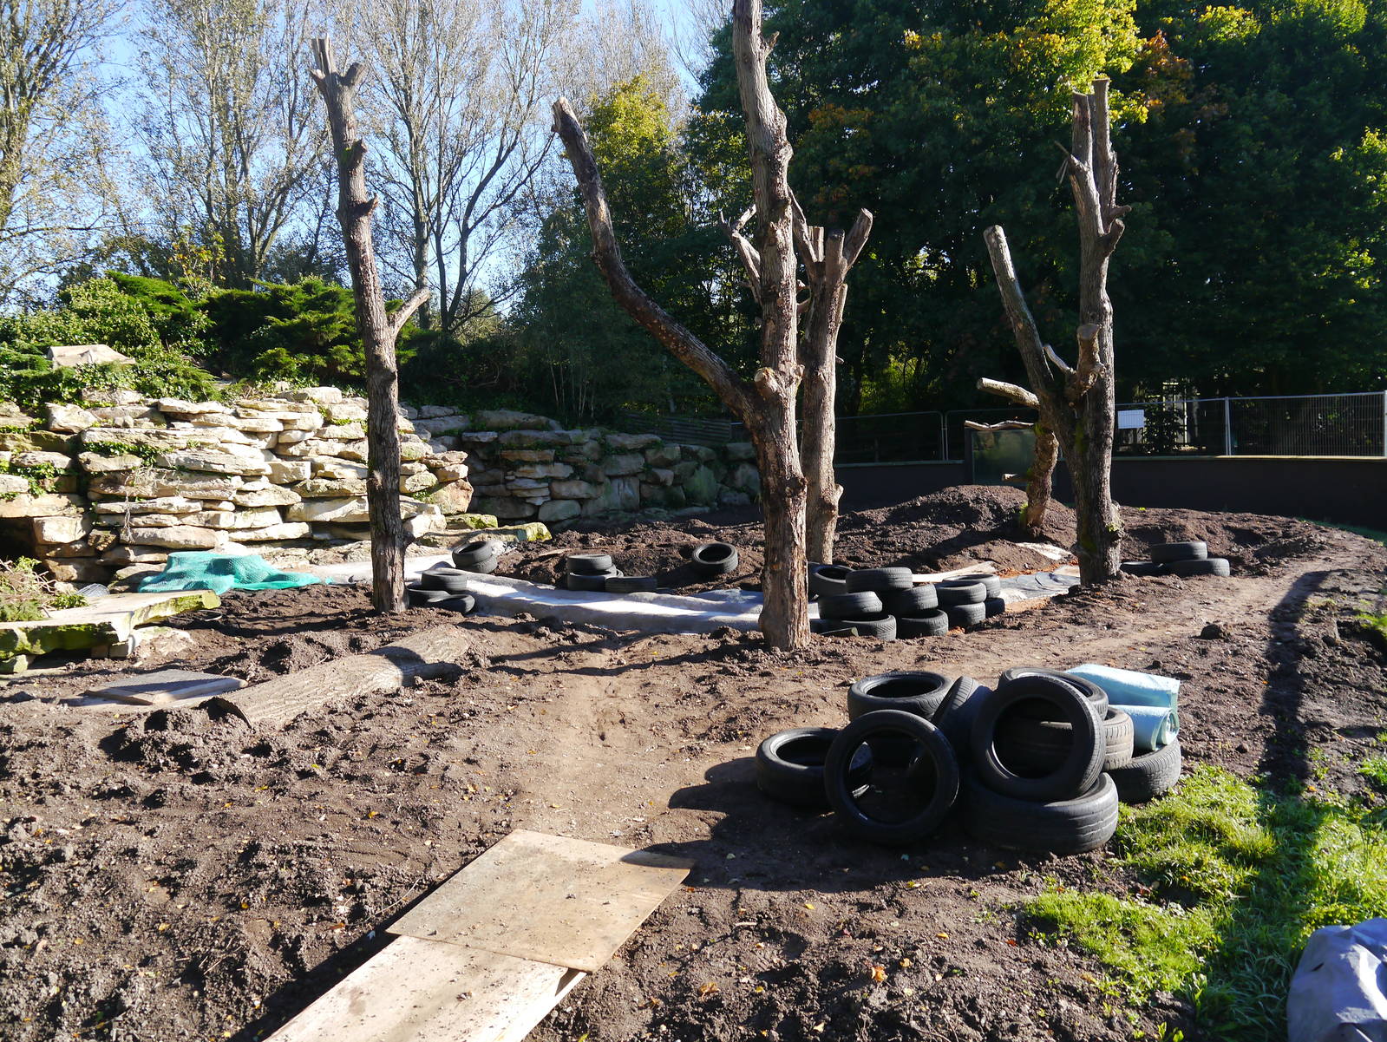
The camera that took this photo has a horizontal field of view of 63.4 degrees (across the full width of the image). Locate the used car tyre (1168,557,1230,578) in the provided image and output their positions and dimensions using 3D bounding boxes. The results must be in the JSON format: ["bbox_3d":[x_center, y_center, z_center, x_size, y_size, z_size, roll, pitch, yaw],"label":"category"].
[{"bbox_3d":[5.263,0.497,11.700,0.645,0.175,0.645,-3,0,0],"label":"used car tyre"}]

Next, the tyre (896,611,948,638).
[{"bbox_3d":[2.193,1.004,11.000,0.630,0.200,0.630,-4,6,0],"label":"tyre"}]

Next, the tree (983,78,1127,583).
[{"bbox_3d":[3.825,-2.023,11.900,1.480,5.250,1.100,-1,5,0],"label":"tree"}]

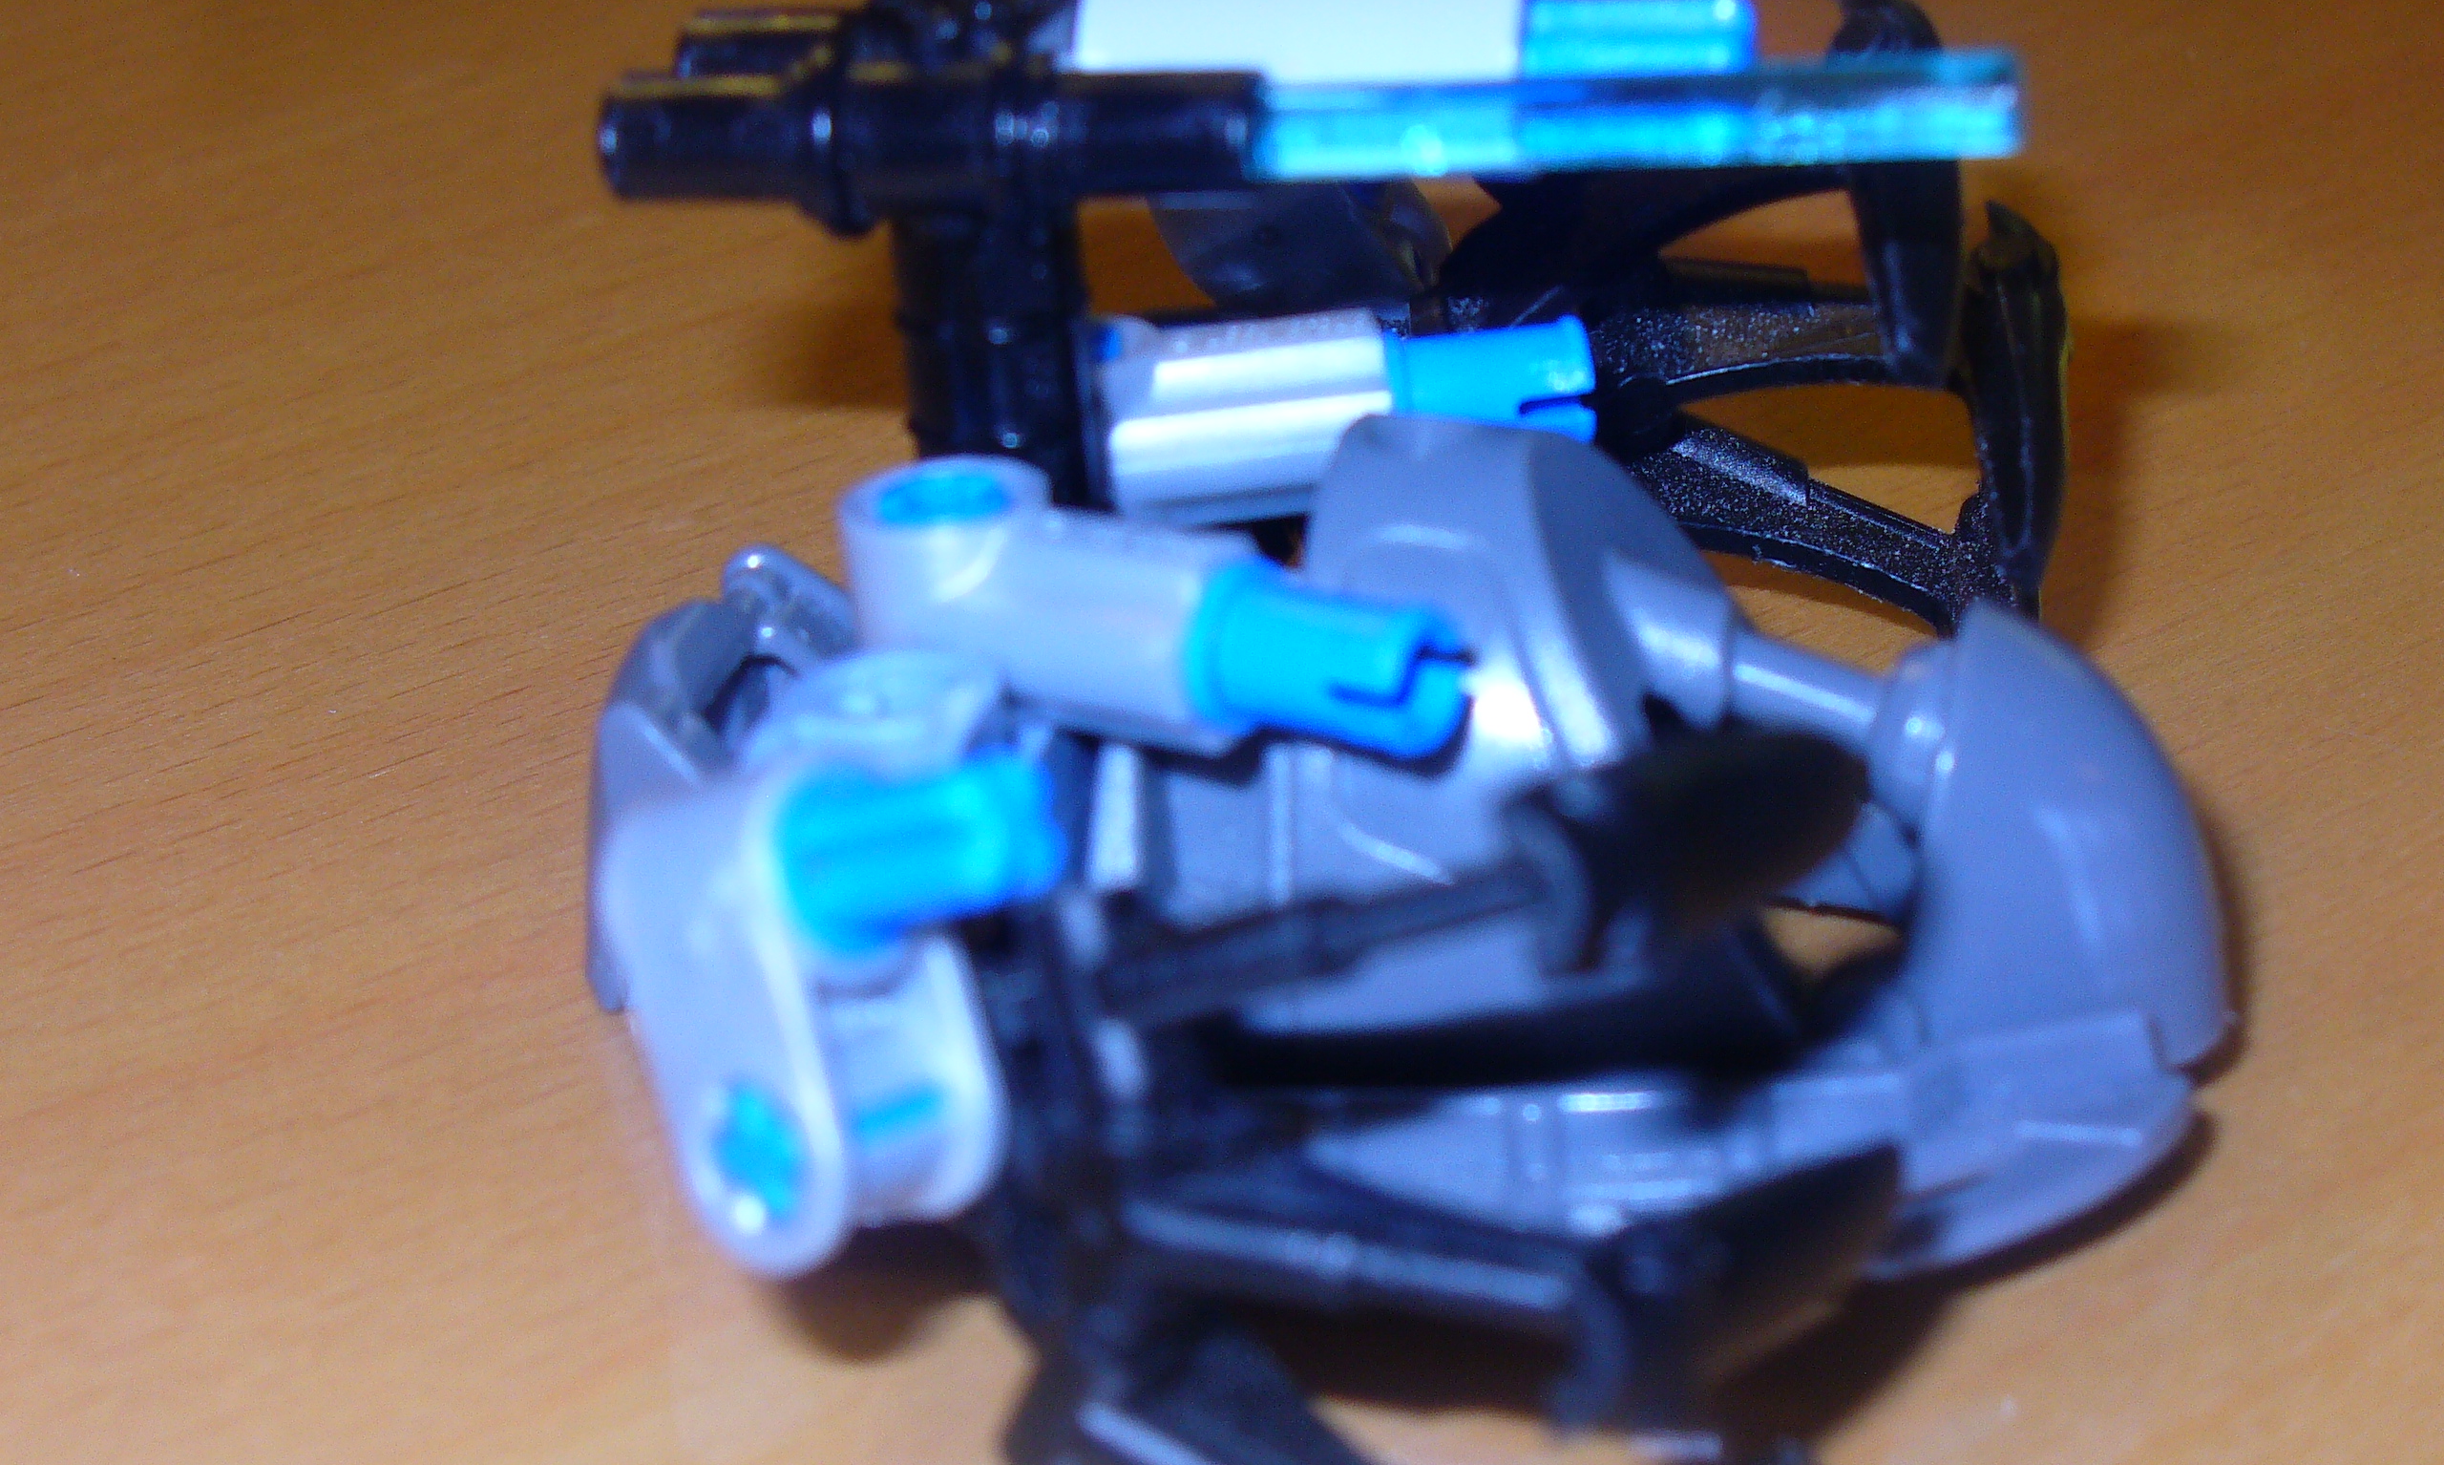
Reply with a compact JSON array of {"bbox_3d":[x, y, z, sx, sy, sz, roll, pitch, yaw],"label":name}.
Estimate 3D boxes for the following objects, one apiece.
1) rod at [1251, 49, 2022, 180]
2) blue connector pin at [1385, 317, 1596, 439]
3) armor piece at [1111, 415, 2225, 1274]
[{"bbox_3d":[0.014,-0.022,0.192,0.027,0.004,0.004,-2,31,0],"label":"rod"},{"bbox_3d":[0.010,-0.013,0.213,0.008,0.005,0.005,-6,31,0],"label":"blue connector pin"},{"bbox_3d":[0.016,0.004,0.200,0.039,0.021,0.024,-1,31,1],"label":"armor piece"}]

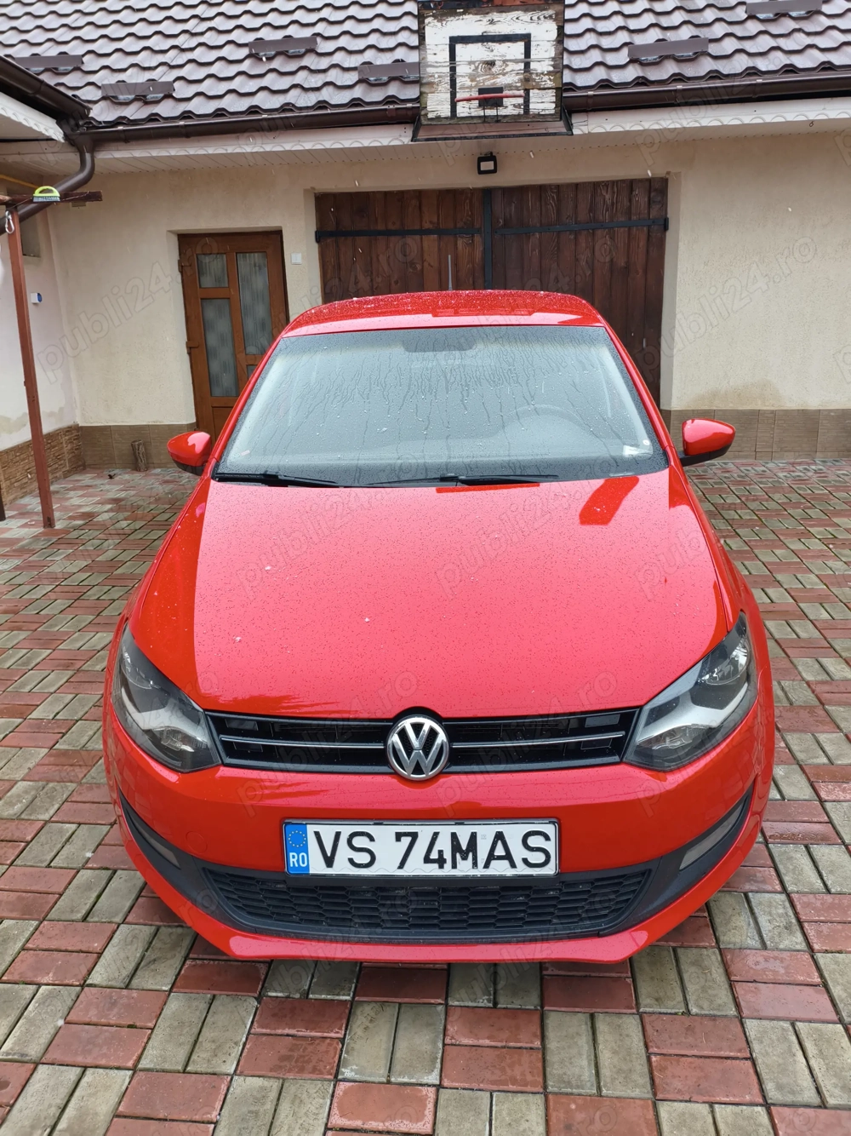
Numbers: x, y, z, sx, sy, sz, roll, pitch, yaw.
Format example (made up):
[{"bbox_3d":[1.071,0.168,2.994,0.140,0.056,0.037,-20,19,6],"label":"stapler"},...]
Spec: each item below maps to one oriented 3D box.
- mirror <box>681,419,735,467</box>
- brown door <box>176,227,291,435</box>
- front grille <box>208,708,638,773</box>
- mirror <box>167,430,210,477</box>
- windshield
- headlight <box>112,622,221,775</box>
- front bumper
[{"bbox_3d":[0.931,-0.429,2.818,0.185,0.150,0.130,-1,16,4],"label":"mirror"},{"bbox_3d":[-1.595,-1.876,7.381,0.898,1.913,0.100,0,16,6],"label":"brown door"},{"bbox_3d":[-0.013,0.319,1.649,0.860,0.115,0.120,-1,16,4],"label":"front grille"},{"bbox_3d":[-0.810,-0.401,2.941,0.185,0.150,0.130,-1,16,4],"label":"mirror"},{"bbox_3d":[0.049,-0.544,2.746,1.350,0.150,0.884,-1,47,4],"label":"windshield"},{"bbox_3d":[-0.571,0.259,1.861,0.350,0.195,0.420,-1,16,4],"label":"headlight"},{"bbox_3d":[0.006,0.484,1.875,1.660,0.480,0.550,-1,16,4],"label":"front bumper"}]

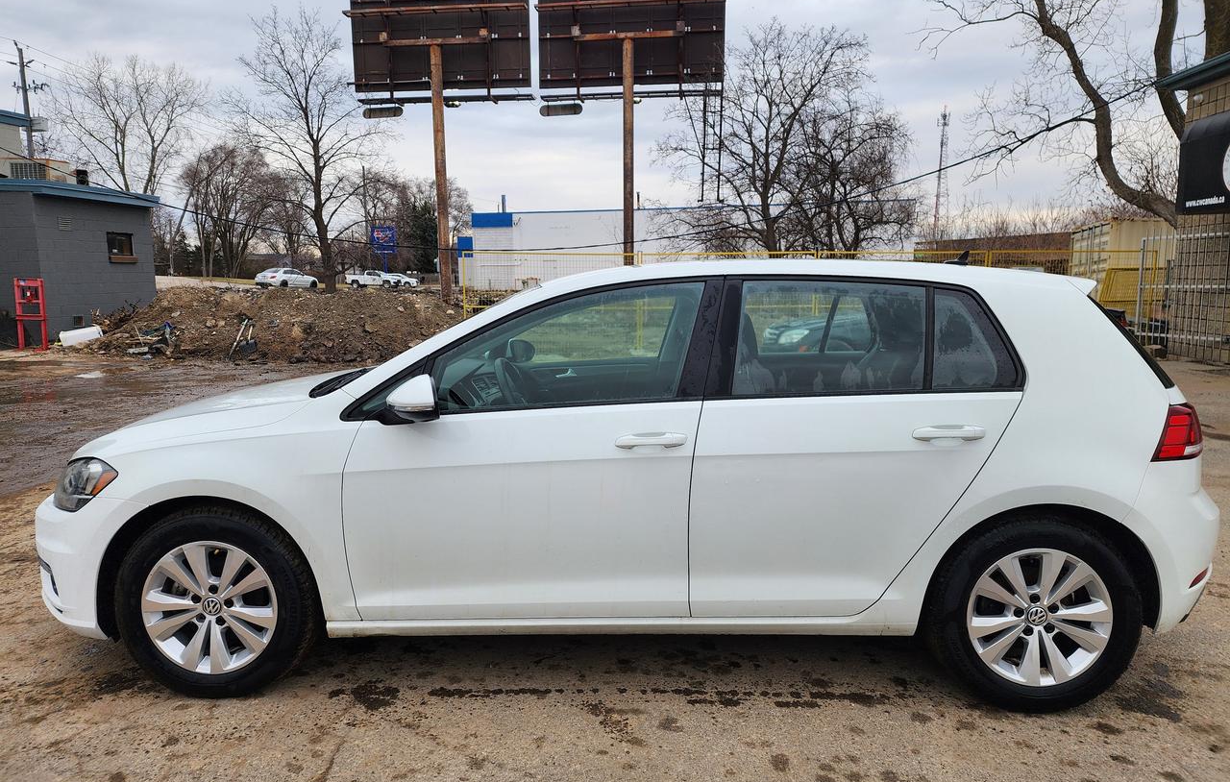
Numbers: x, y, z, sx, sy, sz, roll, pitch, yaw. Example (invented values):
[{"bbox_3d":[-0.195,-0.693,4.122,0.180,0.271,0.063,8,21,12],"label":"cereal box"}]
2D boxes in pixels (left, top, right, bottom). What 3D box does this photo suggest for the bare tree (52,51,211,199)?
[{"bbox_3d":[-34.700,-15.600,58.300,11.300,16.100,10.500,0,9,0],"label":"bare tree"}]

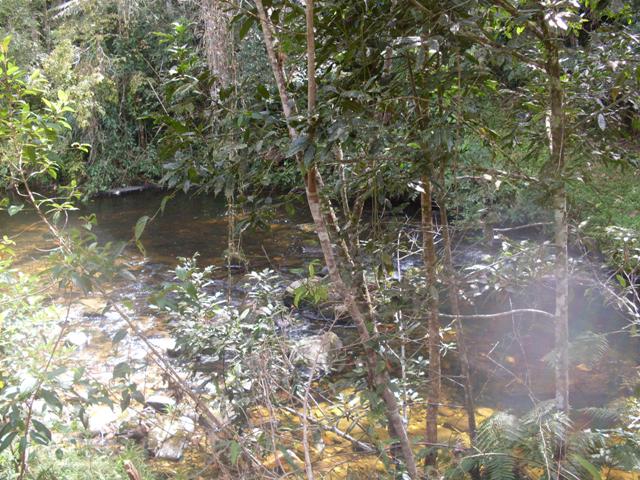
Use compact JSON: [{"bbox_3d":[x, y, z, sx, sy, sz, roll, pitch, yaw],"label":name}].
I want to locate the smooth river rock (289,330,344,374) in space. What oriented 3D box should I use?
[{"bbox_3d":[-0.036,1.143,7.200,0.530,0.310,0.420,0,12,0],"label":"smooth river rock"}]

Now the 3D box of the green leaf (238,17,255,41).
[{"bbox_3d":[-0.416,-1.204,4.000,0.040,0.145,0.030,27,0,0],"label":"green leaf"}]

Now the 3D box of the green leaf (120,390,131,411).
[{"bbox_3d":[-0.831,0.685,3.000,0.036,0.085,0.020,10,6,0],"label":"green leaf"}]

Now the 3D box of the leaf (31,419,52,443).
[{"bbox_3d":[-1.070,0.732,2.700,0.038,0.112,0.025,-44,0,0],"label":"leaf"}]

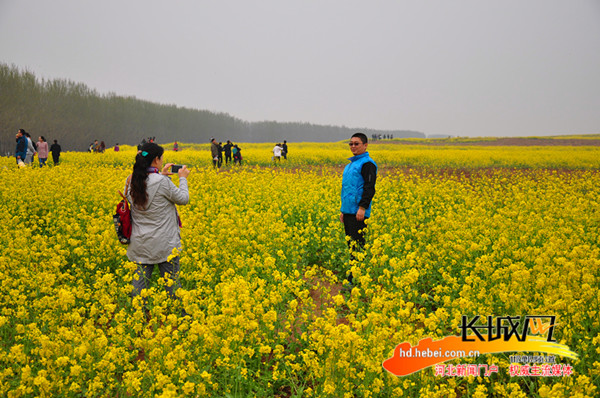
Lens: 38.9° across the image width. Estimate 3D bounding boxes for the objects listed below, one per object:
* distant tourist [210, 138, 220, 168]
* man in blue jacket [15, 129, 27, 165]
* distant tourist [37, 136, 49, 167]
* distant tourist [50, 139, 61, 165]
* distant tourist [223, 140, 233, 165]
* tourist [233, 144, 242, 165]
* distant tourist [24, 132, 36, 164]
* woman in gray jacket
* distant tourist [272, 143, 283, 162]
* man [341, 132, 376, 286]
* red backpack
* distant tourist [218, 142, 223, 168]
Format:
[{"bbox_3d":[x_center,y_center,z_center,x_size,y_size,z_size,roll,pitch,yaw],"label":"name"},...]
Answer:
[{"bbox_3d":[-4.386,-2.258,44.061,0.360,1.710,0.500,1,4,9],"label":"distant tourist"},{"bbox_3d":[-9.015,-1.409,27.561,0.400,1.690,0.500,-1,4,-9],"label":"man in blue jacket"},{"bbox_3d":[-11.548,-1.991,38.058,0.480,1.620,0.340,2,5,30],"label":"distant tourist"},{"bbox_3d":[-13.802,-2.501,48.061,0.580,1.700,0.360,0,4,0],"label":"distant tourist"},{"bbox_3d":[-4.273,-2.622,50.561,0.560,1.700,0.400,2,4,24],"label":"distant tourist"},{"bbox_3d":[-4.388,-3.030,60.056,0.480,1.580,0.380,1,4,12],"label":"tourist"},{"bbox_3d":[-11.452,-1.980,36.059,0.400,1.660,0.480,1,4,18],"label":"distant tourist"},{"bbox_3d":[-1.167,0.340,7.008,0.500,1.610,0.480,4,5,40],"label":"woman in gray jacket"},{"bbox_3d":[-1.661,-3.327,64.057,0.380,1.600,0.500,-4,6,-45],"label":"distant tourist"},{"bbox_3d":[0.677,0.119,9.662,0.520,1.740,0.340,4,6,45],"label":"man"},{"bbox_3d":[-1.468,0.125,7.017,0.180,0.490,0.290,-1,4,-18],"label":"red backpack"},{"bbox_3d":[-4.661,-2.516,50.058,0.360,1.630,0.480,0,4,-6],"label":"distant tourist"}]

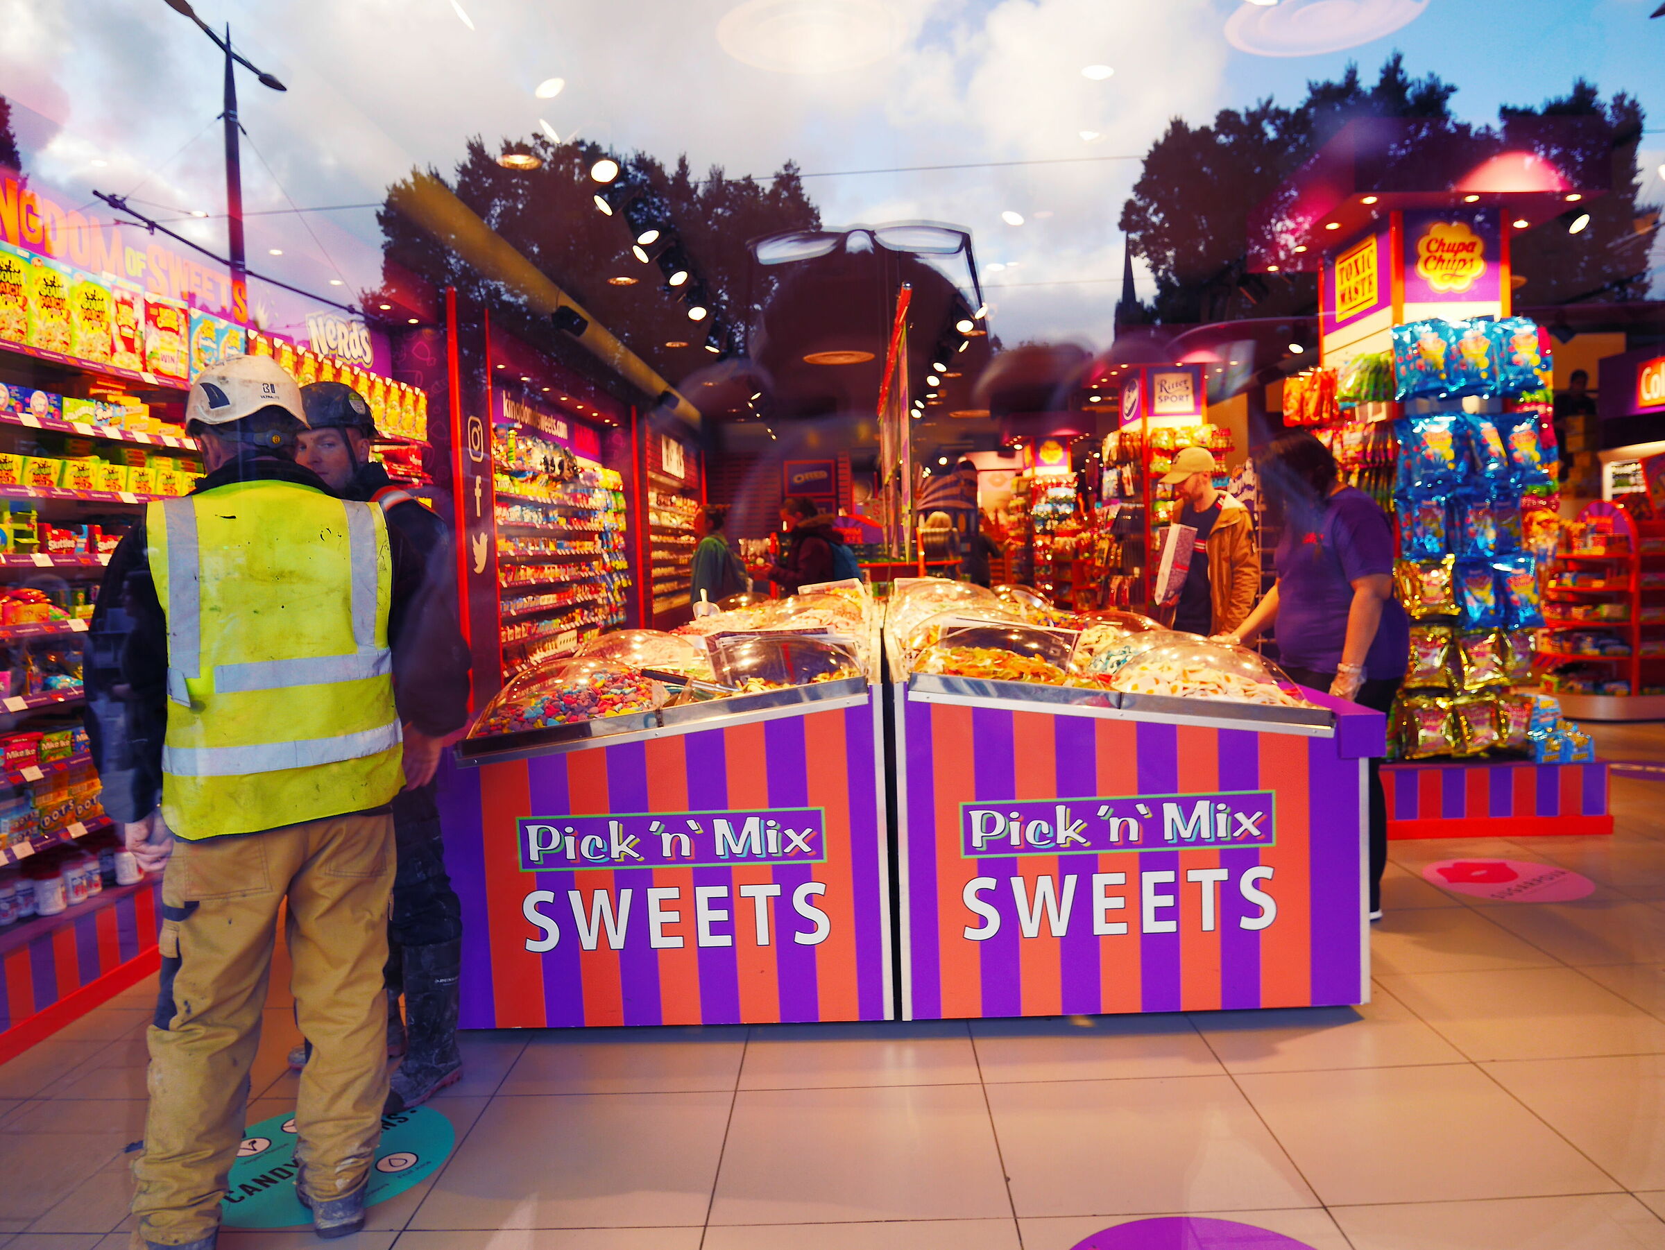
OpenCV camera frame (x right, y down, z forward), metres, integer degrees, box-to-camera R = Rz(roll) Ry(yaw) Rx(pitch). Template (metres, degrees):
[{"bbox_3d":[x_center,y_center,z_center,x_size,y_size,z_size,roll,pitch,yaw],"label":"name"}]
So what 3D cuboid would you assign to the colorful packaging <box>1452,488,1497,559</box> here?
[{"bbox_3d":[2.683,-0.423,4.817,0.190,0.295,0.090,-2,4,1],"label":"colorful packaging"}]

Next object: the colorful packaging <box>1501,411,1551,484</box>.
[{"bbox_3d":[2.941,-0.754,4.903,0.205,0.315,0.090,-2,4,8],"label":"colorful packaging"}]

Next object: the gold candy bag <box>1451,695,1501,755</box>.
[{"bbox_3d":[2.761,0.429,4.946,0.210,0.265,0.090,-2,4,8],"label":"gold candy bag"}]

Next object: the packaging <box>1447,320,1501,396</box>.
[{"bbox_3d":[2.717,-1.127,4.882,0.215,0.325,0.090,-2,4,8],"label":"packaging"}]

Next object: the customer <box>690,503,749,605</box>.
[{"bbox_3d":[-0.798,-0.033,8.334,0.380,1.680,0.460,-2,4,7],"label":"customer"}]

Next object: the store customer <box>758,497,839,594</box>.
[{"bbox_3d":[-0.198,-0.006,7.621,0.480,1.670,0.480,-2,4,1],"label":"store customer"}]

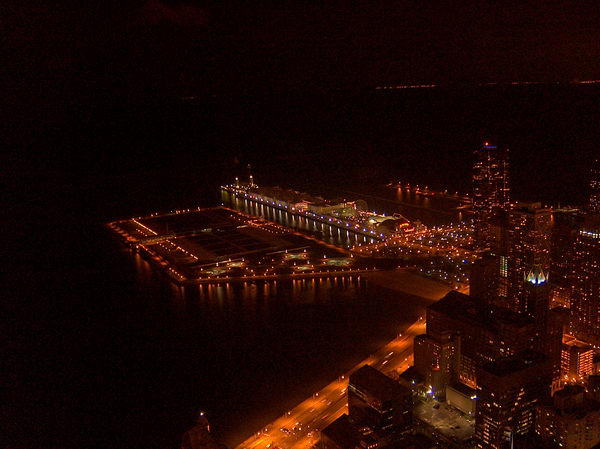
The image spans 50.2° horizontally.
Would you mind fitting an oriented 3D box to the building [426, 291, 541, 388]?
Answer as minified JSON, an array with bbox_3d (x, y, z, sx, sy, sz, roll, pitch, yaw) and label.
[{"bbox_3d":[198.150,126.700,703.580,62.000,60.000,132.000,-9,14,-28],"label":"building"}]

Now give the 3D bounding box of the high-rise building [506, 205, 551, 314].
[{"bbox_3d":[282.270,52.410,797.990,33.000,158.000,37.000,-9,14,-28],"label":"high-rise building"}]

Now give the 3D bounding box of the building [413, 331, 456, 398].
[{"bbox_3d":[142.180,141.930,668.510,34.000,50.000,35.000,-11,15,-35],"label":"building"}]

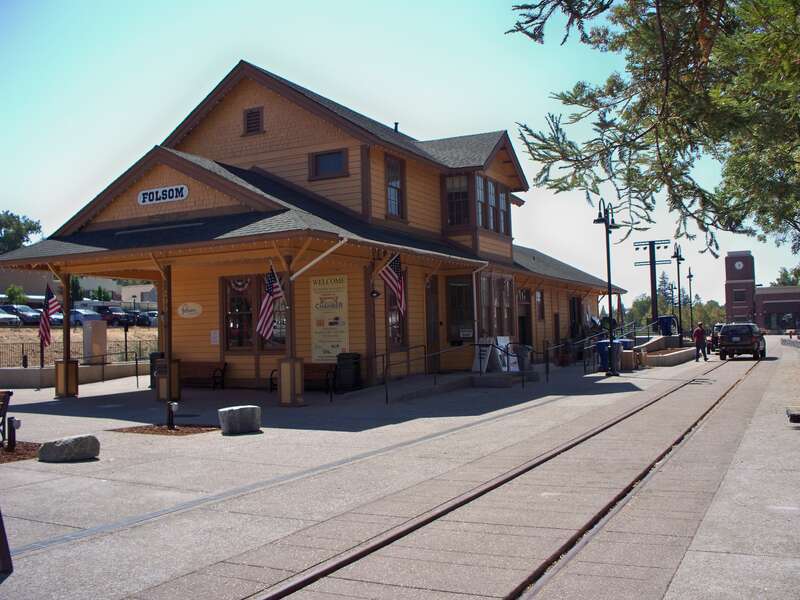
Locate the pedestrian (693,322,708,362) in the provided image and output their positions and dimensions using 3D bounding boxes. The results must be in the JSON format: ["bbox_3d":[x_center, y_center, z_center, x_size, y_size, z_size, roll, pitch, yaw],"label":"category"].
[{"bbox_3d":[13.698,1.916,36.938,0.500,1.800,0.550,-1,-2,-6],"label":"pedestrian"}]

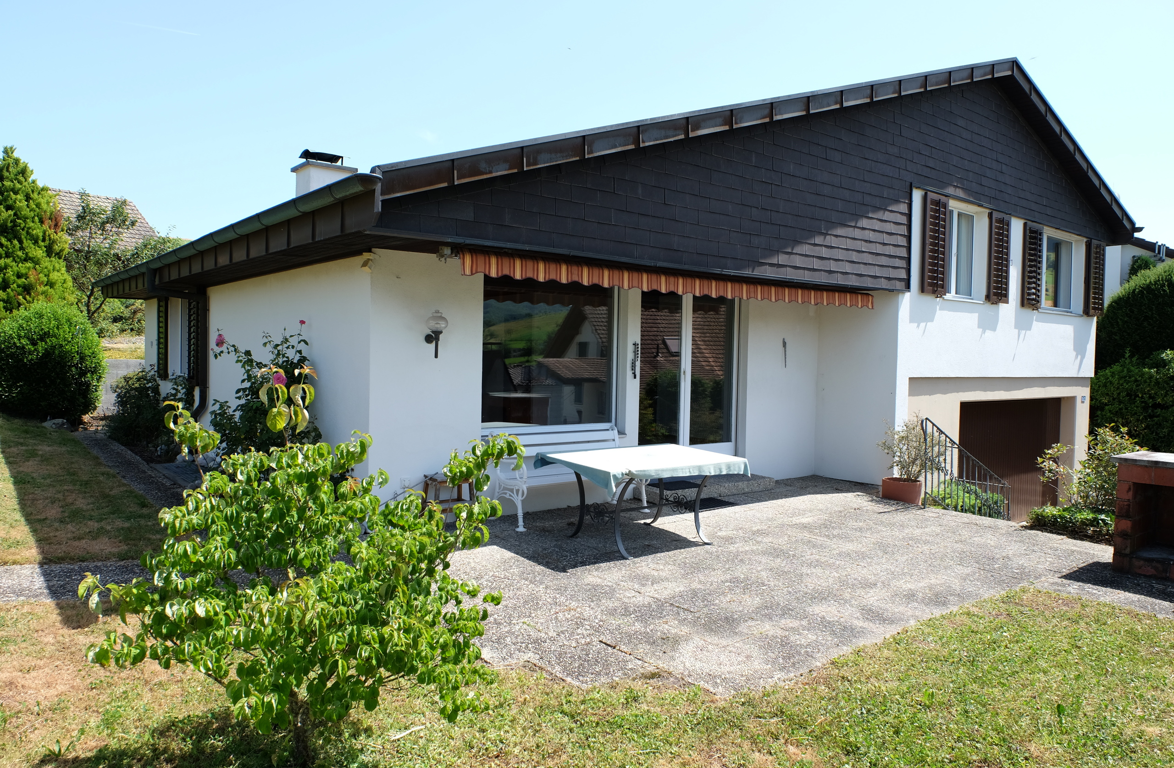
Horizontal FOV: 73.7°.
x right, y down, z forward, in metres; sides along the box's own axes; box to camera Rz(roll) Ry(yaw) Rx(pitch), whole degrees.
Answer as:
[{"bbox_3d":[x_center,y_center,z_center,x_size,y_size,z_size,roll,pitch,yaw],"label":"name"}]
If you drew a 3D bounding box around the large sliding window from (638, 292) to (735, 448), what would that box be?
[{"bbox_3d":[1.186,-0.079,9.306,1.757,2.084,0.109,0,2,-38],"label":"large sliding window"}]

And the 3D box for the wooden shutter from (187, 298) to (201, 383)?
[{"bbox_3d":[-5.717,-0.653,11.367,0.050,1.312,0.640,-1,3,-39],"label":"wooden shutter"}]

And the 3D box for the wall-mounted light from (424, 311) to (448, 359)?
[{"bbox_3d":[-1.359,-0.446,7.069,0.232,0.437,0.292,-1,3,-38],"label":"wall-mounted light"}]

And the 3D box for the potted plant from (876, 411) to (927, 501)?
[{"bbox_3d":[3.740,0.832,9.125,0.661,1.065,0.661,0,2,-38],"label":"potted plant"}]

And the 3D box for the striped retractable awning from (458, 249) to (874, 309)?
[{"bbox_3d":[1.239,-1.018,8.075,5.840,0.250,0.220,-1,3,-38],"label":"striped retractable awning"}]

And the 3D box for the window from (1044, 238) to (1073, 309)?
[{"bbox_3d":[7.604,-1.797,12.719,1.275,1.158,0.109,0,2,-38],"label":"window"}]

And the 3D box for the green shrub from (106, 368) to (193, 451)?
[{"bbox_3d":[-7.162,0.360,12.827,1.120,1.213,1.337,0,2,-38],"label":"green shrub"}]

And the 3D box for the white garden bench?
[{"bbox_3d":[-0.163,0.868,7.682,1.672,0.840,0.614,0,2,-38],"label":"white garden bench"}]

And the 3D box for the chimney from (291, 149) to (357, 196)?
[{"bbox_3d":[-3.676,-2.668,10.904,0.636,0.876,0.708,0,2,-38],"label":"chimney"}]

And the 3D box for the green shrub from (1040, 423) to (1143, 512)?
[{"bbox_3d":[5.197,0.906,8.100,1.050,1.000,1.000,2,2,33],"label":"green shrub"}]

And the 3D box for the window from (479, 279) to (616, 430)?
[{"bbox_3d":[-0.380,-0.302,8.224,1.840,1.568,0.100,-1,3,-38],"label":"window"}]

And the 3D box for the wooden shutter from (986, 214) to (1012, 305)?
[{"bbox_3d":[5.785,-1.768,10.991,0.591,1.233,0.054,0,2,-38],"label":"wooden shutter"}]

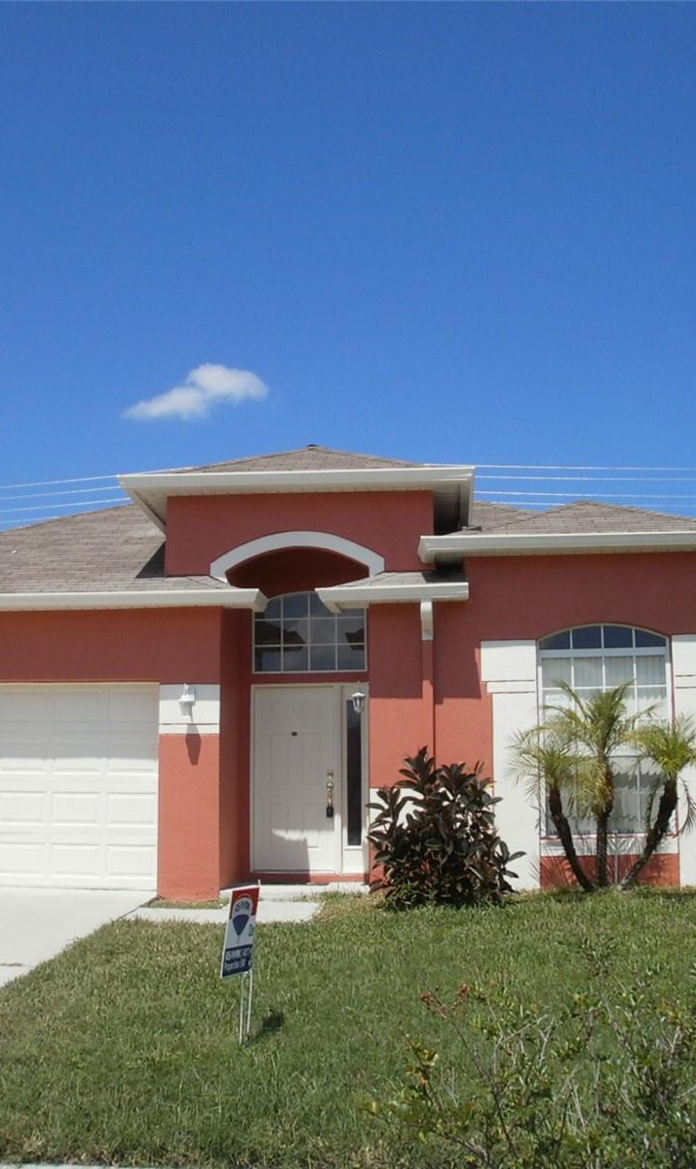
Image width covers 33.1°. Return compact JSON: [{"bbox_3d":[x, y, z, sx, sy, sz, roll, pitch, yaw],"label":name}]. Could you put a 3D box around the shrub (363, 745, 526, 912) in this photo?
[{"bbox_3d":[0.911,2.276,11.023,1.420,1.460,1.300,-1,-10,5],"label":"shrub"}]

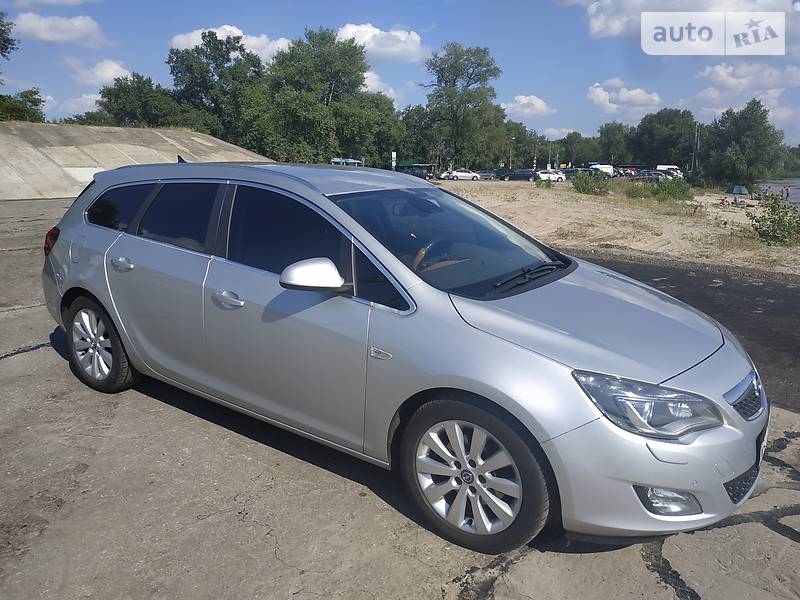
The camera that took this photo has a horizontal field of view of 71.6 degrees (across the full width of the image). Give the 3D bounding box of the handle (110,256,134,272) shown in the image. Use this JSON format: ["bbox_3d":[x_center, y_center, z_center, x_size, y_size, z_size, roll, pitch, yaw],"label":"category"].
[{"bbox_3d":[-1.563,-0.197,3.126,0.215,0.075,0.060,10,15,32],"label":"handle"}]

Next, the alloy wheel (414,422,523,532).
[{"bbox_3d":[0.297,0.679,2.218,0.465,0.465,0.190,10,16,32],"label":"alloy wheel"}]

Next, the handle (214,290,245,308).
[{"bbox_3d":[-0.842,0.002,2.710,0.215,0.070,0.055,10,16,32],"label":"handle"}]

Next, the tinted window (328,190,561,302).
[{"bbox_3d":[0.313,-0.370,2.912,0.980,0.150,1.400,35,27,24],"label":"tinted window"}]

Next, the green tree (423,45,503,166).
[{"bbox_3d":[9.387,-28.161,82.000,11.700,19.700,11.000,2,14,6],"label":"green tree"}]

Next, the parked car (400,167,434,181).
[{"bbox_3d":[1.913,-15.416,67.812,4.400,1.650,1.800,0,13,-3],"label":"parked car"}]

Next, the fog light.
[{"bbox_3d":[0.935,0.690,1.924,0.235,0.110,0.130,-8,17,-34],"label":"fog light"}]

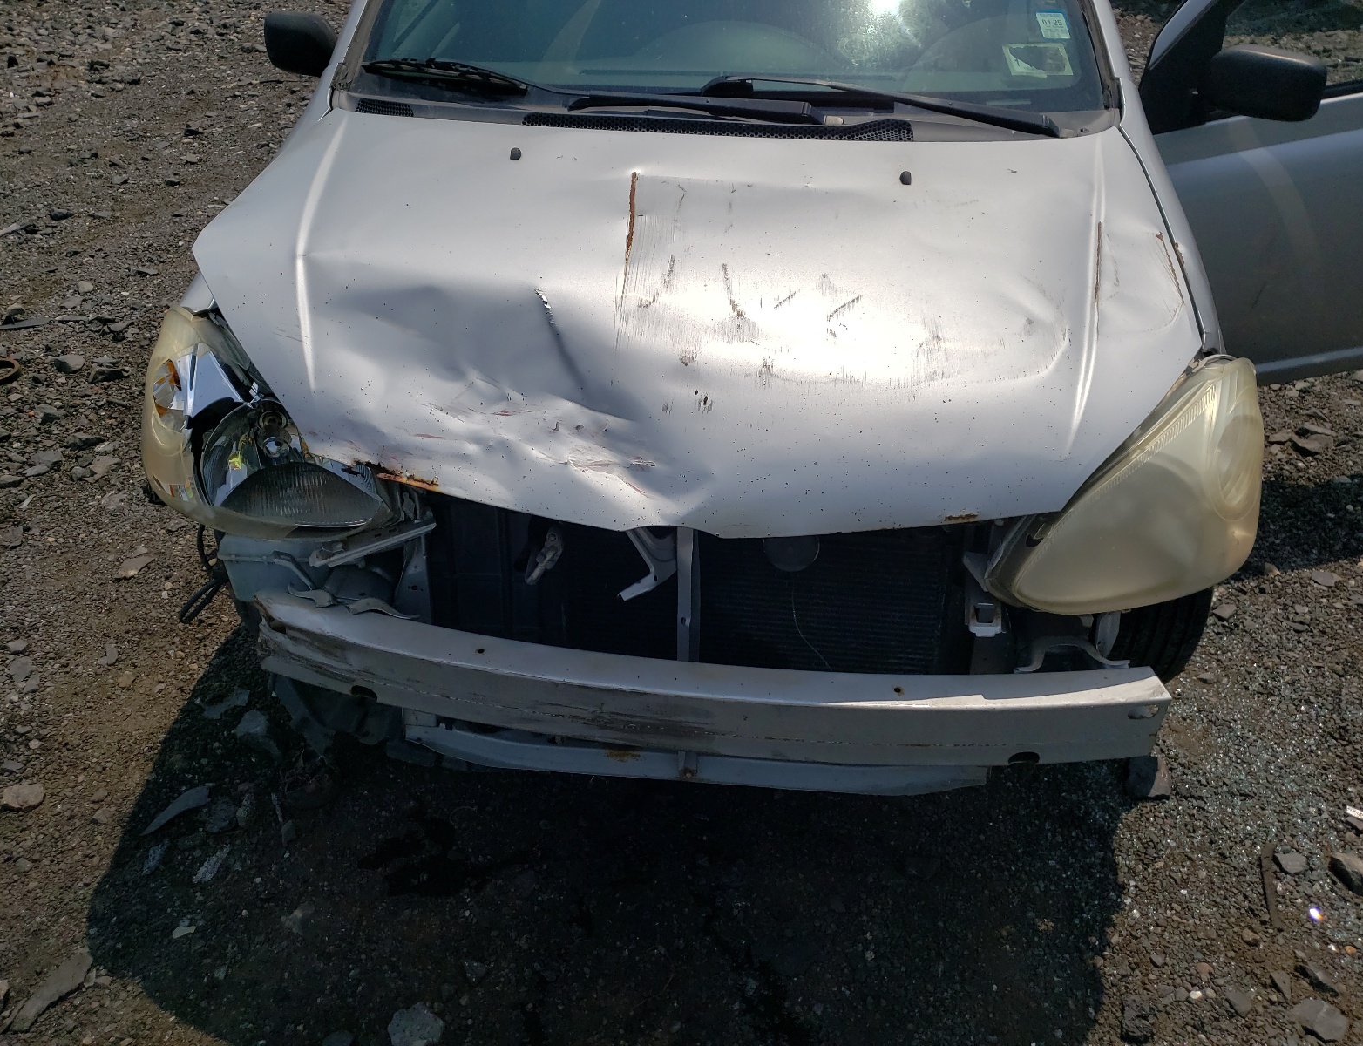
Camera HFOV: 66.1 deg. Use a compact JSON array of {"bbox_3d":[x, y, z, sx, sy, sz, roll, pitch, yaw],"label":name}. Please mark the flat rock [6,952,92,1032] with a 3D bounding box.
[{"bbox_3d":[-0.919,0.695,1.532,0.047,0.030,0.130,15,37,21],"label":"flat rock"}]

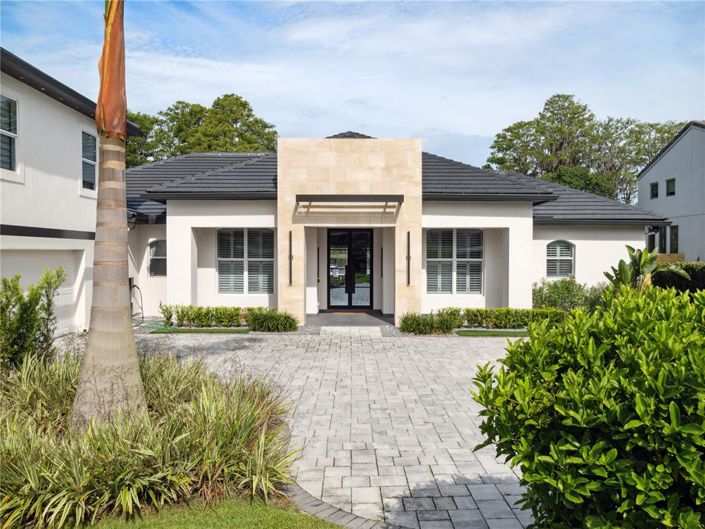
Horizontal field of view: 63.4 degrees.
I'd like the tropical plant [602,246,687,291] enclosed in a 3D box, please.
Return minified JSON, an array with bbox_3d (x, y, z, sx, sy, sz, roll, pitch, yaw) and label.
[{"bbox_3d":[8.750,0.557,17.015,2.400,2.200,2.100,0,1,0],"label":"tropical plant"}]

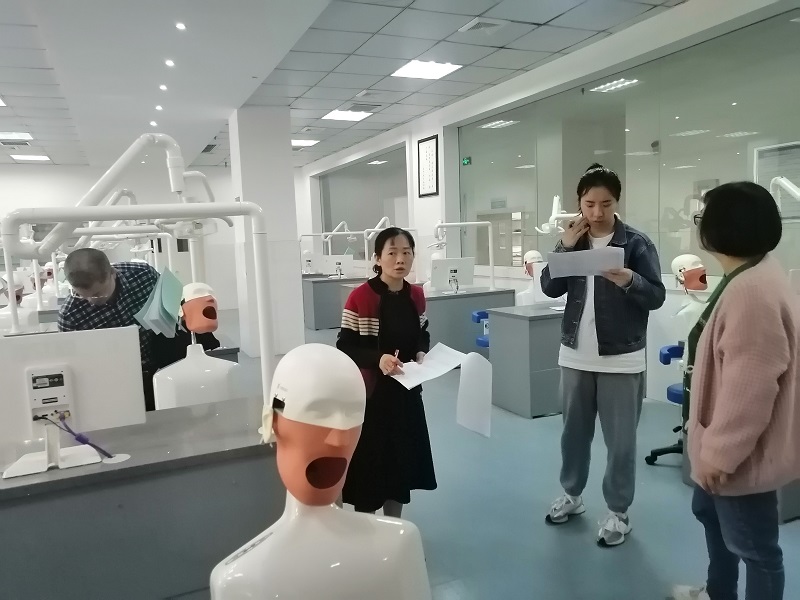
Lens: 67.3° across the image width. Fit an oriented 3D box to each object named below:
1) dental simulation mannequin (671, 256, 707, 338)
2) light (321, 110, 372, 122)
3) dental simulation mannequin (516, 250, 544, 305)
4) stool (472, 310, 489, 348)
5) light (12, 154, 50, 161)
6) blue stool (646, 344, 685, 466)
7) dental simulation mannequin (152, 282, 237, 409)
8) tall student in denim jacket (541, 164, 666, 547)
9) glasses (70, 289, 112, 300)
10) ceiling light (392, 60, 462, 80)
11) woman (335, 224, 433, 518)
[{"bbox_3d":[1.980,0.012,4.000,0.430,0.630,0.270,-6,7,-28],"label":"dental simulation mannequin"},{"bbox_3d":[-0.695,-2.503,8.109,0.600,0.070,0.600,-5,7,-23],"label":"light"},{"bbox_3d":[1.281,-0.143,5.600,0.430,0.630,0.270,-6,7,-28],"label":"dental simulation mannequin"},{"bbox_3d":[0.885,0.464,5.716,0.540,0.700,0.540,-3,6,-7],"label":"stool"},{"bbox_3d":[-6.634,-2.554,10.794,0.600,0.050,0.600,-5,7,-24],"label":"light"},{"bbox_3d":[1.781,0.643,3.715,0.540,0.700,0.540,-2,6,-1],"label":"blue stool"},{"bbox_3d":[-0.907,0.232,2.685,0.390,0.610,0.260,-5,7,-24],"label":"dental simulation mannequin"},{"bbox_3d":[0.969,0.241,2.890,0.600,1.720,0.440,2,8,33],"label":"tall student in denim jacket"},{"bbox_3d":[-1.222,-0.042,2.380,0.140,0.140,0.045,-5,-35,-27],"label":"glasses"},{"bbox_3d":[0.254,-2.297,5.973,0.600,0.070,0.600,-5,7,-23],"label":"ceiling light"},{"bbox_3d":[-0.051,0.390,2.930,0.480,1.500,0.380,-5,7,-25],"label":"woman"}]

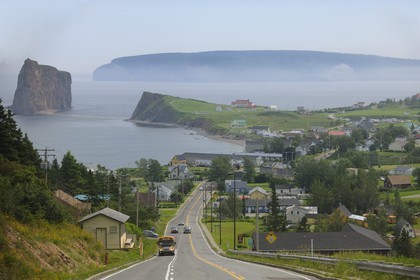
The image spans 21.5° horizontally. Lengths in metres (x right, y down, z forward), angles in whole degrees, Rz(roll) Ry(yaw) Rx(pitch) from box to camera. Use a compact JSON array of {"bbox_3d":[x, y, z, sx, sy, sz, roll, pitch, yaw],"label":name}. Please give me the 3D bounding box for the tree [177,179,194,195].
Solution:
[{"bbox_3d":[-11.670,22.150,528.000,8.400,7.700,8.200,0,4,0],"label":"tree"}]

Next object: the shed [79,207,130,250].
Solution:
[{"bbox_3d":[-11.220,9.450,118.300,4.600,3.750,4.700,0,4,4],"label":"shed"}]

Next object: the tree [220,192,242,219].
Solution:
[{"bbox_3d":[7.528,22.933,388.000,7.600,8.900,7.600,0,4,0],"label":"tree"}]

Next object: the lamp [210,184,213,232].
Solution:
[{"bbox_3d":[0.452,17.058,278.000,0.500,12.200,0.400,0,4,0],"label":"lamp"}]

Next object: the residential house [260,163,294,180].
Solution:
[{"bbox_3d":[37.764,17.791,620.000,17.000,8.500,10.000,0,4,5],"label":"residential house"}]

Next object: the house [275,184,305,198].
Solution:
[{"bbox_3d":[37.470,24.030,519.000,14.000,5.600,8.000,0,4,0],"label":"house"}]

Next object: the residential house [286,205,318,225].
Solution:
[{"bbox_3d":[30.470,24.540,365.000,10.300,6.100,8.500,0,4,0],"label":"residential house"}]

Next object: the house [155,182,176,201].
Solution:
[{"bbox_3d":[-20.278,23.468,505.000,9.000,7.600,9.500,0,4,5],"label":"house"}]

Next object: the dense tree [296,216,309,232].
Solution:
[{"bbox_3d":[28.630,26.092,343.000,3.600,5.000,3.600,0,4,0],"label":"dense tree"}]

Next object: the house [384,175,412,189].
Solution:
[{"bbox_3d":[85.048,18.950,500.000,10.300,6.000,8.000,-1,4,-17],"label":"house"}]

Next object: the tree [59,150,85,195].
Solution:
[{"bbox_3d":[-34.741,8.970,280.000,6.000,12.200,6.000,0,4,0],"label":"tree"}]

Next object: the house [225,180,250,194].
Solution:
[{"bbox_3d":[13.548,23.461,552.000,11.500,6.800,8.500,0,4,0],"label":"house"}]

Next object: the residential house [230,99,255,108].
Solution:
[{"bbox_3d":[36.925,-40.505,1240.000,25.500,9.800,13.000,0,4,0],"label":"residential house"}]

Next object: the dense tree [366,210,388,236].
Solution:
[{"bbox_3d":[43.530,21.700,288.000,5.600,6.700,5.600,0,4,0],"label":"dense tree"}]

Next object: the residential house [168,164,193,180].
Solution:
[{"bbox_3d":[-17.109,18.535,632.000,12.500,8.600,10.000,-1,4,-12],"label":"residential house"}]

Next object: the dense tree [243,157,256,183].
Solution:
[{"bbox_3d":[21.920,16.370,615.000,7.800,14.300,7.800,0,4,0],"label":"dense tree"}]

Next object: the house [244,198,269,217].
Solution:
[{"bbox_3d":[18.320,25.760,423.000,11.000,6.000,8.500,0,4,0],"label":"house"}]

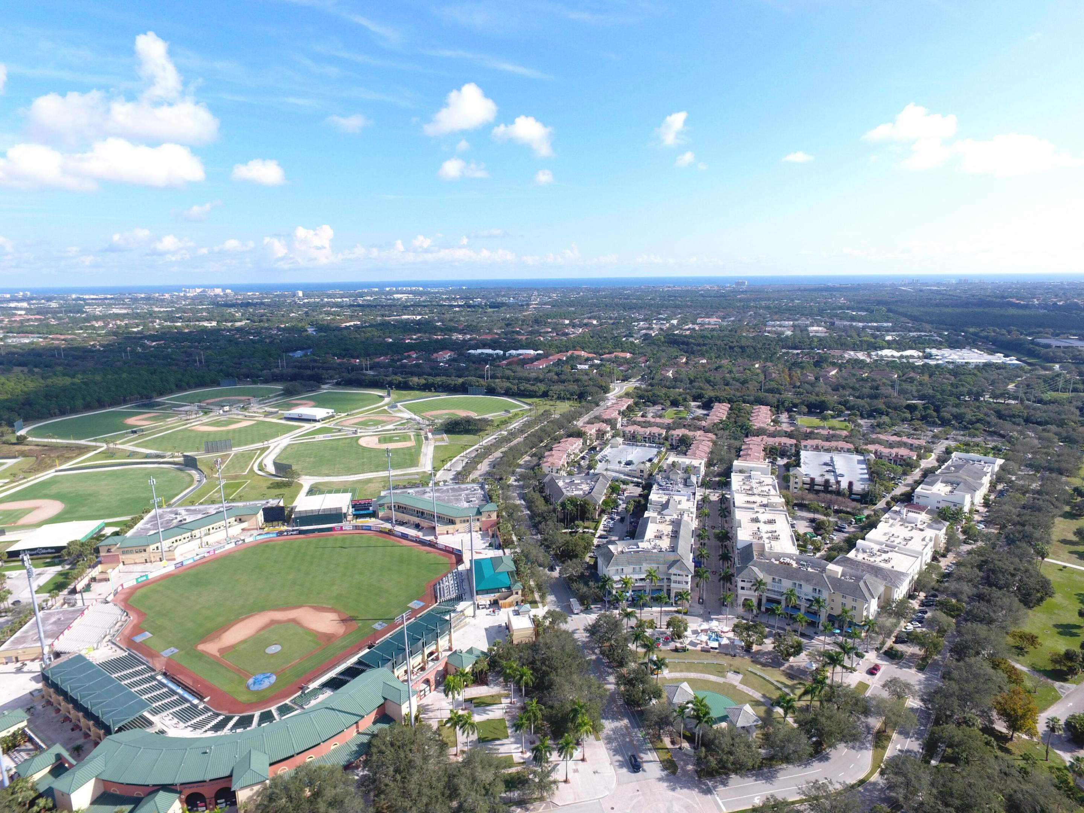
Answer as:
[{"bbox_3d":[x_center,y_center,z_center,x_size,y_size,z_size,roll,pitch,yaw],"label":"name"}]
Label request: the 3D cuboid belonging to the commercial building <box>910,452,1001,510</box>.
[{"bbox_3d":[235.260,44.520,351.520,25.000,14.000,95.000,10,16,43],"label":"commercial building"}]

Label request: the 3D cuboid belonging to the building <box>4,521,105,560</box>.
[{"bbox_3d":[-233.195,63.966,303.094,28.500,6.000,31.000,-3,12,-12],"label":"building"}]

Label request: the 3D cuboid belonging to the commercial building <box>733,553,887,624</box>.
[{"bbox_3d":[99.165,68.236,232.016,45.500,18.000,24.000,7,14,34],"label":"commercial building"}]

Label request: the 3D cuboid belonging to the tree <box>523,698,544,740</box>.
[{"bbox_3d":[-2.324,84.924,169.190,5.692,13.293,5.692,-1,12,0],"label":"tree"}]

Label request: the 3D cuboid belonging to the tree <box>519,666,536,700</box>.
[{"bbox_3d":[-5.375,82.195,182.729,5.300,13.400,5.300,-1,12,0],"label":"tree"}]

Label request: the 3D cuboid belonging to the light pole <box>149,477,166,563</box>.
[{"bbox_3d":[-170.970,51.460,279.200,1.800,42.100,5.500,7,14,32],"label":"light pole"}]

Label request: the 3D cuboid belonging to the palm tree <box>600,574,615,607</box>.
[{"bbox_3d":[24.810,70.780,237.840,6.000,15.100,6.000,-1,12,0],"label":"palm tree"}]

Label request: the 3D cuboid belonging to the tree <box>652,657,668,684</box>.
[{"bbox_3d":[35.330,81.770,191.680,5.500,12.000,5.500,-1,12,0],"label":"tree"}]

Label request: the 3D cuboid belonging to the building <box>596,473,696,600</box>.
[{"bbox_3d":[52.350,55.570,296.256,39.500,18.000,121.000,2,12,14],"label":"building"}]

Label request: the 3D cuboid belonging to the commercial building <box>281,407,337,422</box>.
[{"bbox_3d":[-216.010,7.380,582.150,34.900,6.800,26.000,3,12,17],"label":"commercial building"}]

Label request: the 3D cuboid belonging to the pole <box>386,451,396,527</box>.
[{"bbox_3d":[-75.201,41.645,312.798,2.800,41.500,1.800,1,12,9],"label":"pole"}]

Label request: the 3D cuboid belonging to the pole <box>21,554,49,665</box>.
[{"bbox_3d":[-164.920,66.474,204.191,2.000,40.000,3.600,-2,12,-5],"label":"pole"}]

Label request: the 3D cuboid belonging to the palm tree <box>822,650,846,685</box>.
[{"bbox_3d":[88.700,79.844,190.372,6.923,12.376,6.923,-1,12,0],"label":"palm tree"}]

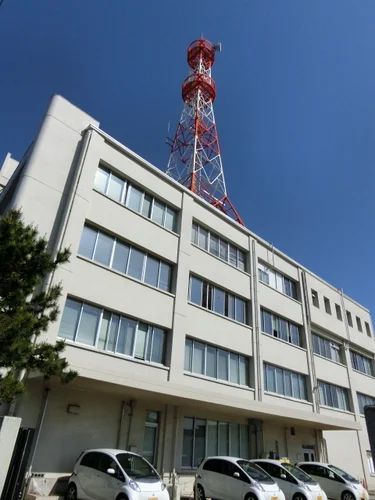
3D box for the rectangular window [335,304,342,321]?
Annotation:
[{"bbox_3d":[11.547,4.811,27.660,0.825,1.221,0.150,28,-37,-36],"label":"rectangular window"}]

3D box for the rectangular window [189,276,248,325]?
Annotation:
[{"bbox_3d":[1.998,3.198,22.018,5.600,1.770,0.200,28,-38,-36],"label":"rectangular window"}]

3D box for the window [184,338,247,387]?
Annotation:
[{"bbox_3d":[1.806,6.401,20.201,5.600,1.770,0.200,28,-38,-36],"label":"window"}]

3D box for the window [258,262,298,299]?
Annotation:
[{"bbox_3d":[7.002,2.553,27.836,5.600,1.770,0.200,28,-38,-36],"label":"window"}]

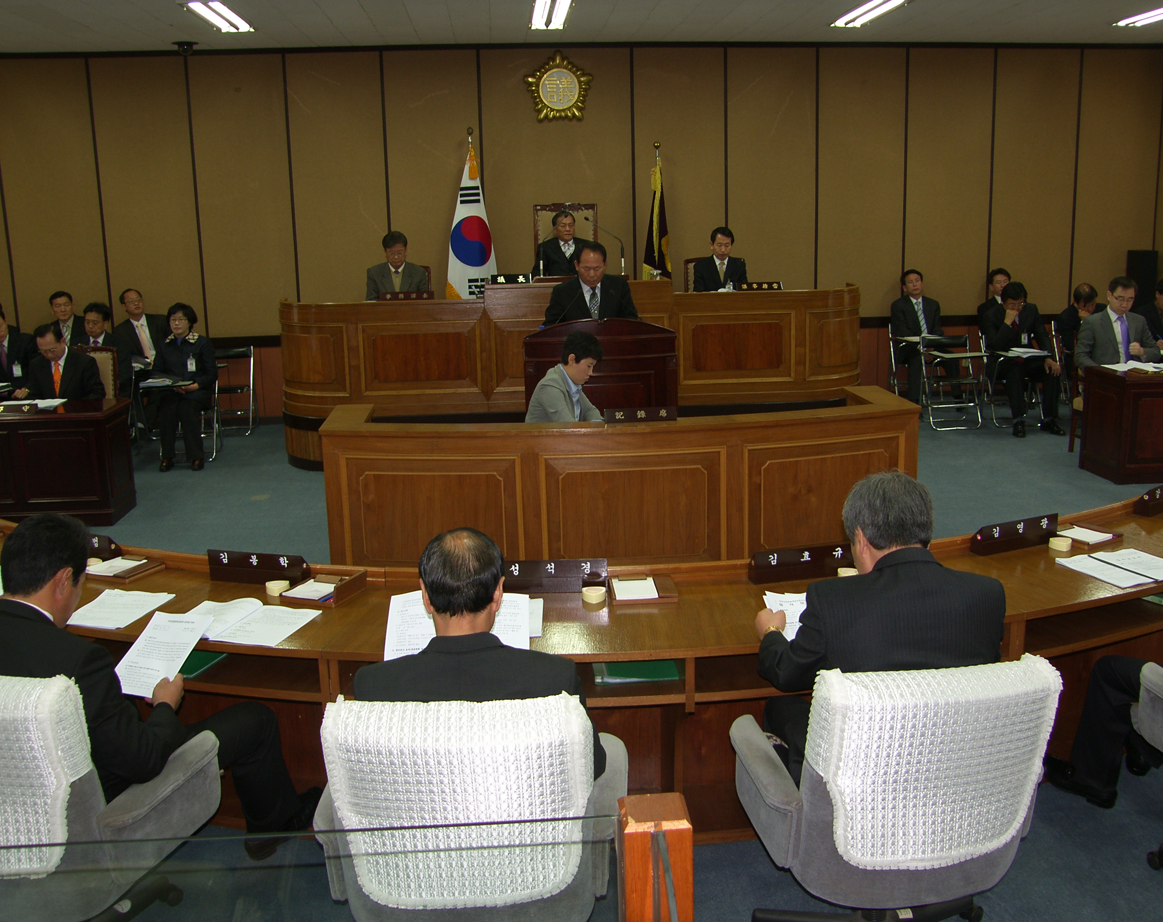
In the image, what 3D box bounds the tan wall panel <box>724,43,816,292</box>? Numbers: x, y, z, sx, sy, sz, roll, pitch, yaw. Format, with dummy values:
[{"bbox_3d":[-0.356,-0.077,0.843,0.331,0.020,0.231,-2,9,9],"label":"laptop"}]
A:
[{"bbox_3d":[1.881,-2.713,9.826,0.852,2.598,0.050,-2,10,-4],"label":"tan wall panel"}]

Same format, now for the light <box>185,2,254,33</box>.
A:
[{"bbox_3d":[-2.869,-3.544,7.848,0.320,0.090,1.180,-2,13,-4],"label":"light"}]

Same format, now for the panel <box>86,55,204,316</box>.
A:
[{"bbox_3d":[-3.920,-2.345,9.013,0.830,2.500,0.060,-3,13,-5],"label":"panel"}]

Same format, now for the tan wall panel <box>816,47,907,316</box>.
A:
[{"bbox_3d":[2.785,-2.744,9.898,0.845,2.595,0.050,-2,10,-4],"label":"tan wall panel"}]

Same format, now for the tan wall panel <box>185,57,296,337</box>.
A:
[{"bbox_3d":[-3.084,-2.384,9.088,0.830,2.500,0.060,-3,13,-5],"label":"tan wall panel"}]

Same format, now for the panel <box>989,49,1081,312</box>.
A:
[{"bbox_3d":[4.584,-2.793,10.043,0.861,2.593,0.050,-2,10,-4],"label":"panel"}]

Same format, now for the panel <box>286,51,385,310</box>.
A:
[{"bbox_3d":[-2.263,-2.511,9.328,0.890,2.450,0.040,-2,13,-4],"label":"panel"}]

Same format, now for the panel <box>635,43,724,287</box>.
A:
[{"bbox_3d":[0.969,-2.683,9.753,0.863,2.601,0.050,-2,10,-4],"label":"panel"}]

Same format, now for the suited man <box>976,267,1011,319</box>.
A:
[{"bbox_3d":[3.980,-1.164,9.421,0.520,1.300,0.800,-3,13,-5],"label":"suited man"}]

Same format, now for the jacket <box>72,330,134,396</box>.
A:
[{"bbox_3d":[-3.660,-0.693,7.633,0.500,0.620,0.360,-2,10,-4],"label":"jacket"}]

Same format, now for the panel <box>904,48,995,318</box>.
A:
[{"bbox_3d":[3.683,-2.767,9.971,0.839,2.601,0.050,-2,10,-4],"label":"panel"}]

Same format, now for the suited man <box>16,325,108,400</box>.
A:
[{"bbox_3d":[-3.545,-0.319,6.813,0.600,1.240,0.800,-4,14,-11],"label":"suited man"}]

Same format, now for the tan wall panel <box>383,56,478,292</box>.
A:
[{"bbox_3d":[-1.359,-2.548,9.395,0.890,2.450,0.040,-2,13,-4],"label":"tan wall panel"}]

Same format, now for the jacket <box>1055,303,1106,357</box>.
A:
[{"bbox_3d":[4.571,-1.190,9.039,0.510,0.600,0.420,-1,12,1],"label":"jacket"}]

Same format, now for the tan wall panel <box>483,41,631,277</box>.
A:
[{"bbox_3d":[-0.199,-2.520,9.348,1.380,2.500,0.060,-3,13,-5],"label":"tan wall panel"}]

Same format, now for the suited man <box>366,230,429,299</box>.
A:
[{"bbox_3d":[-1.411,-1.133,7.698,0.560,1.300,0.740,-2,10,-4],"label":"suited man"}]

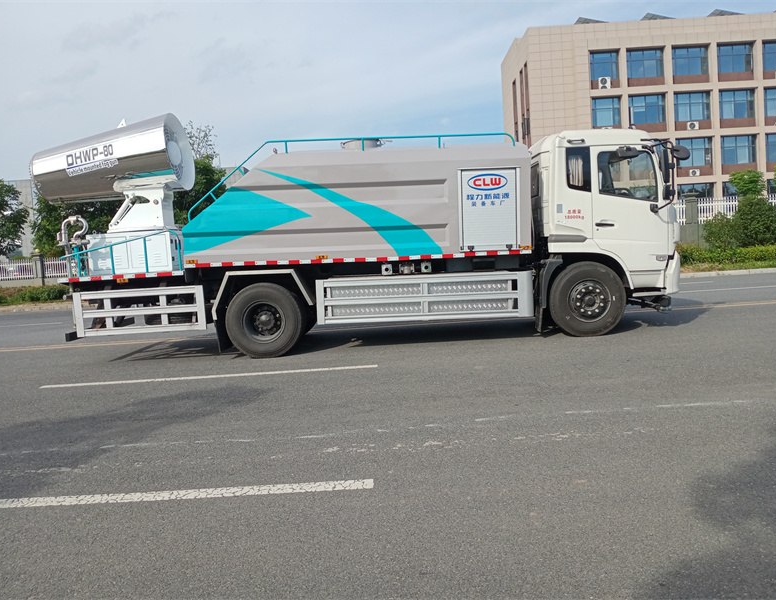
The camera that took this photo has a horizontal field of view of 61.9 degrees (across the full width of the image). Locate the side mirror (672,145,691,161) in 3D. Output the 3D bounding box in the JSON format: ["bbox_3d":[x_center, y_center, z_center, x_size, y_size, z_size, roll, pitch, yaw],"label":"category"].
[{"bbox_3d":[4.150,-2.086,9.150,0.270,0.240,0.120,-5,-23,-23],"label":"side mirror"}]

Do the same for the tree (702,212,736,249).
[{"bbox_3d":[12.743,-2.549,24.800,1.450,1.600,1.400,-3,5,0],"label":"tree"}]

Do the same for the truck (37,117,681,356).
[{"bbox_3d":[-0.527,-1.160,9.998,9.450,3.600,2.550,-3,5,-1],"label":"truck"}]

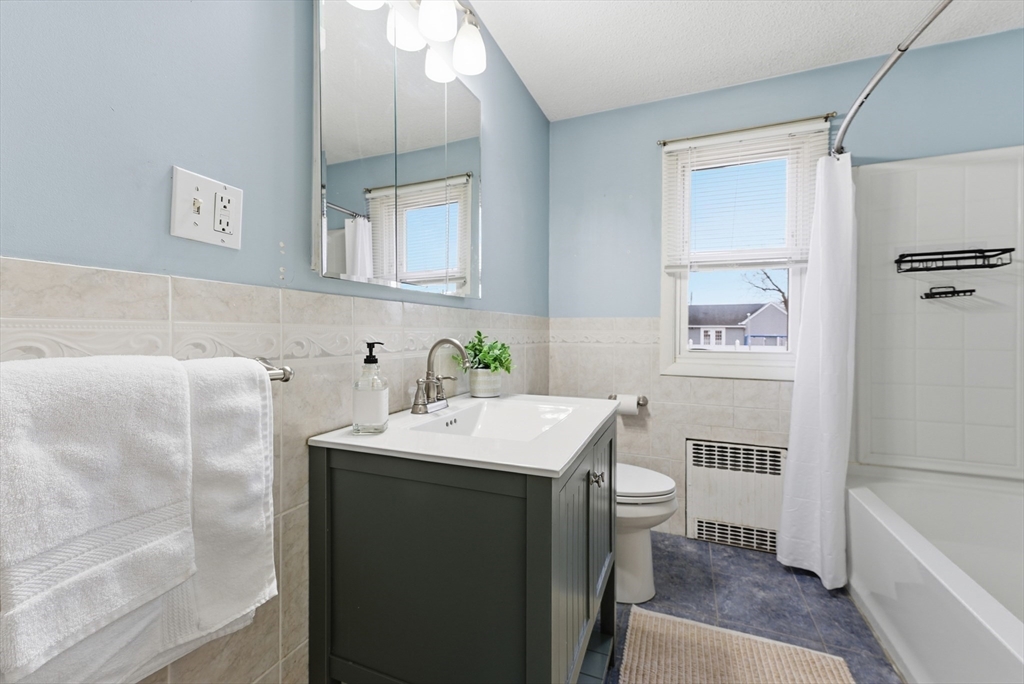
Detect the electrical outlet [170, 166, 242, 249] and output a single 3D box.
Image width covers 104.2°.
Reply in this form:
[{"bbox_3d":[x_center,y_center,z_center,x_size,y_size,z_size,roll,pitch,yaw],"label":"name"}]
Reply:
[{"bbox_3d":[-0.542,-0.235,0.715,0.012,0.115,0.114,0,1,23],"label":"electrical outlet"}]

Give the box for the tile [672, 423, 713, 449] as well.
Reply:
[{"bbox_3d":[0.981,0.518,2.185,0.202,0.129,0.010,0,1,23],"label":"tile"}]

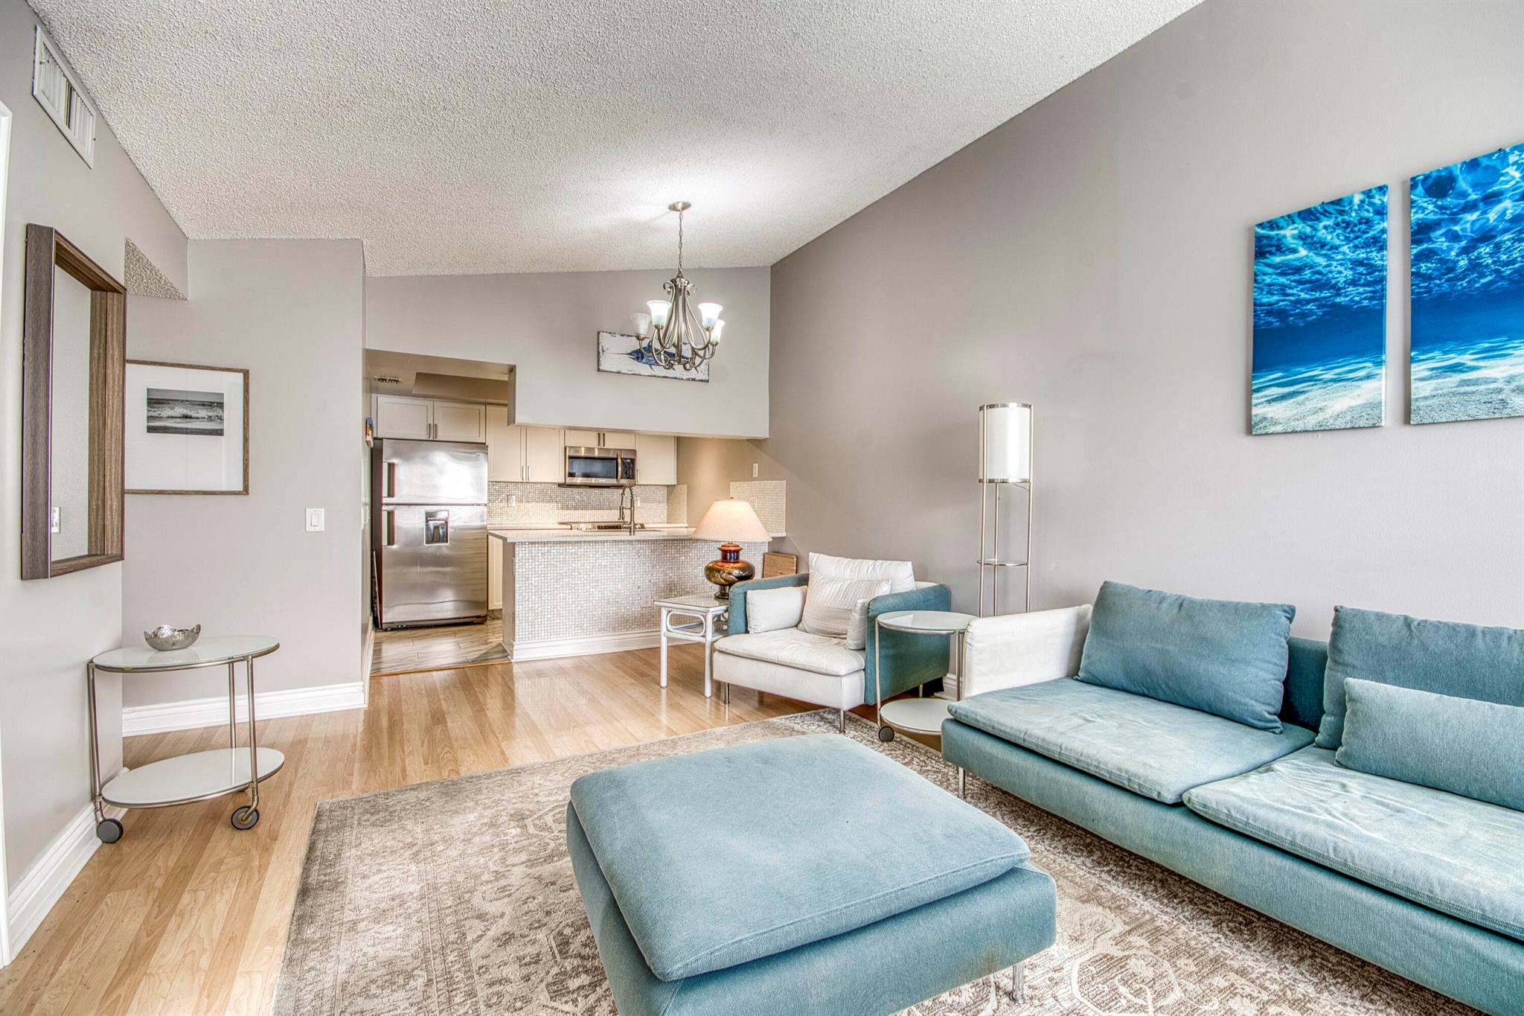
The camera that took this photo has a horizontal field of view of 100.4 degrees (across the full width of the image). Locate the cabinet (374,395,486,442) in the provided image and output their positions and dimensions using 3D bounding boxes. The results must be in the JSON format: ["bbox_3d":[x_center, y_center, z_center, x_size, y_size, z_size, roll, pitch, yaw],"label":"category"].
[{"bbox_3d":[-3.203,-0.820,6.143,0.942,0.378,0.340,1,0,-31],"label":"cabinet"}]

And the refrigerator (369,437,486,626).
[{"bbox_3d":[-3.139,0.242,6.055,0.850,1.680,0.770,1,0,-31],"label":"refrigerator"}]

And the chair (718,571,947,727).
[{"bbox_3d":[0.421,0.781,3.781,1.010,0.720,1.020,1,0,41],"label":"chair"}]

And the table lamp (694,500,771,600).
[{"bbox_3d":[-0.219,0.263,4.241,0.510,0.670,0.510,0,0,0],"label":"table lamp"}]

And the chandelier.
[{"bbox_3d":[-0.500,-1.352,3.867,0.560,1.040,0.560,0,0,0],"label":"chandelier"}]

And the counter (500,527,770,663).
[{"bbox_3d":[-1.017,0.667,5.307,2.250,0.915,1.020,0,0,-30],"label":"counter"}]

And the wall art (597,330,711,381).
[{"bbox_3d":[-0.846,-1.219,5.155,0.945,0.310,0.030,0,0,-30],"label":"wall art"}]

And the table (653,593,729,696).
[{"bbox_3d":[-0.319,0.868,4.190,0.470,0.530,0.600,1,0,37],"label":"table"}]

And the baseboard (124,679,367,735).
[{"bbox_3d":[-2.642,1.035,3.310,1.000,0.137,0.020,1,0,-31],"label":"baseboard"}]

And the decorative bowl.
[{"bbox_3d":[-2.087,0.454,2.246,0.150,0.085,0.145,1,0,-31],"label":"decorative bowl"}]

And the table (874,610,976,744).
[{"bbox_3d":[0.781,0.840,2.999,0.510,0.620,0.510,1,0,0],"label":"table"}]

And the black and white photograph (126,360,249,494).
[{"bbox_3d":[-2.908,-0.397,3.211,0.500,0.655,0.030,0,0,-30],"label":"black and white photograph"}]

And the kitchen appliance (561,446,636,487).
[{"bbox_3d":[-1.878,-0.455,7.226,0.765,0.420,0.400,0,0,-30],"label":"kitchen appliance"}]

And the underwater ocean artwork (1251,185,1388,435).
[{"bbox_3d":[2.074,-0.705,2.374,0.034,0.836,0.388,1,0,-31],"label":"underwater ocean artwork"}]

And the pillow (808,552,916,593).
[{"bbox_3d":[0.629,0.520,4.016,0.680,0.450,0.200,1,-14,37],"label":"pillow"}]

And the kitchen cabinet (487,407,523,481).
[{"bbox_3d":[-2.640,-0.637,6.490,0.372,0.743,0.340,1,0,-31],"label":"kitchen cabinet"}]

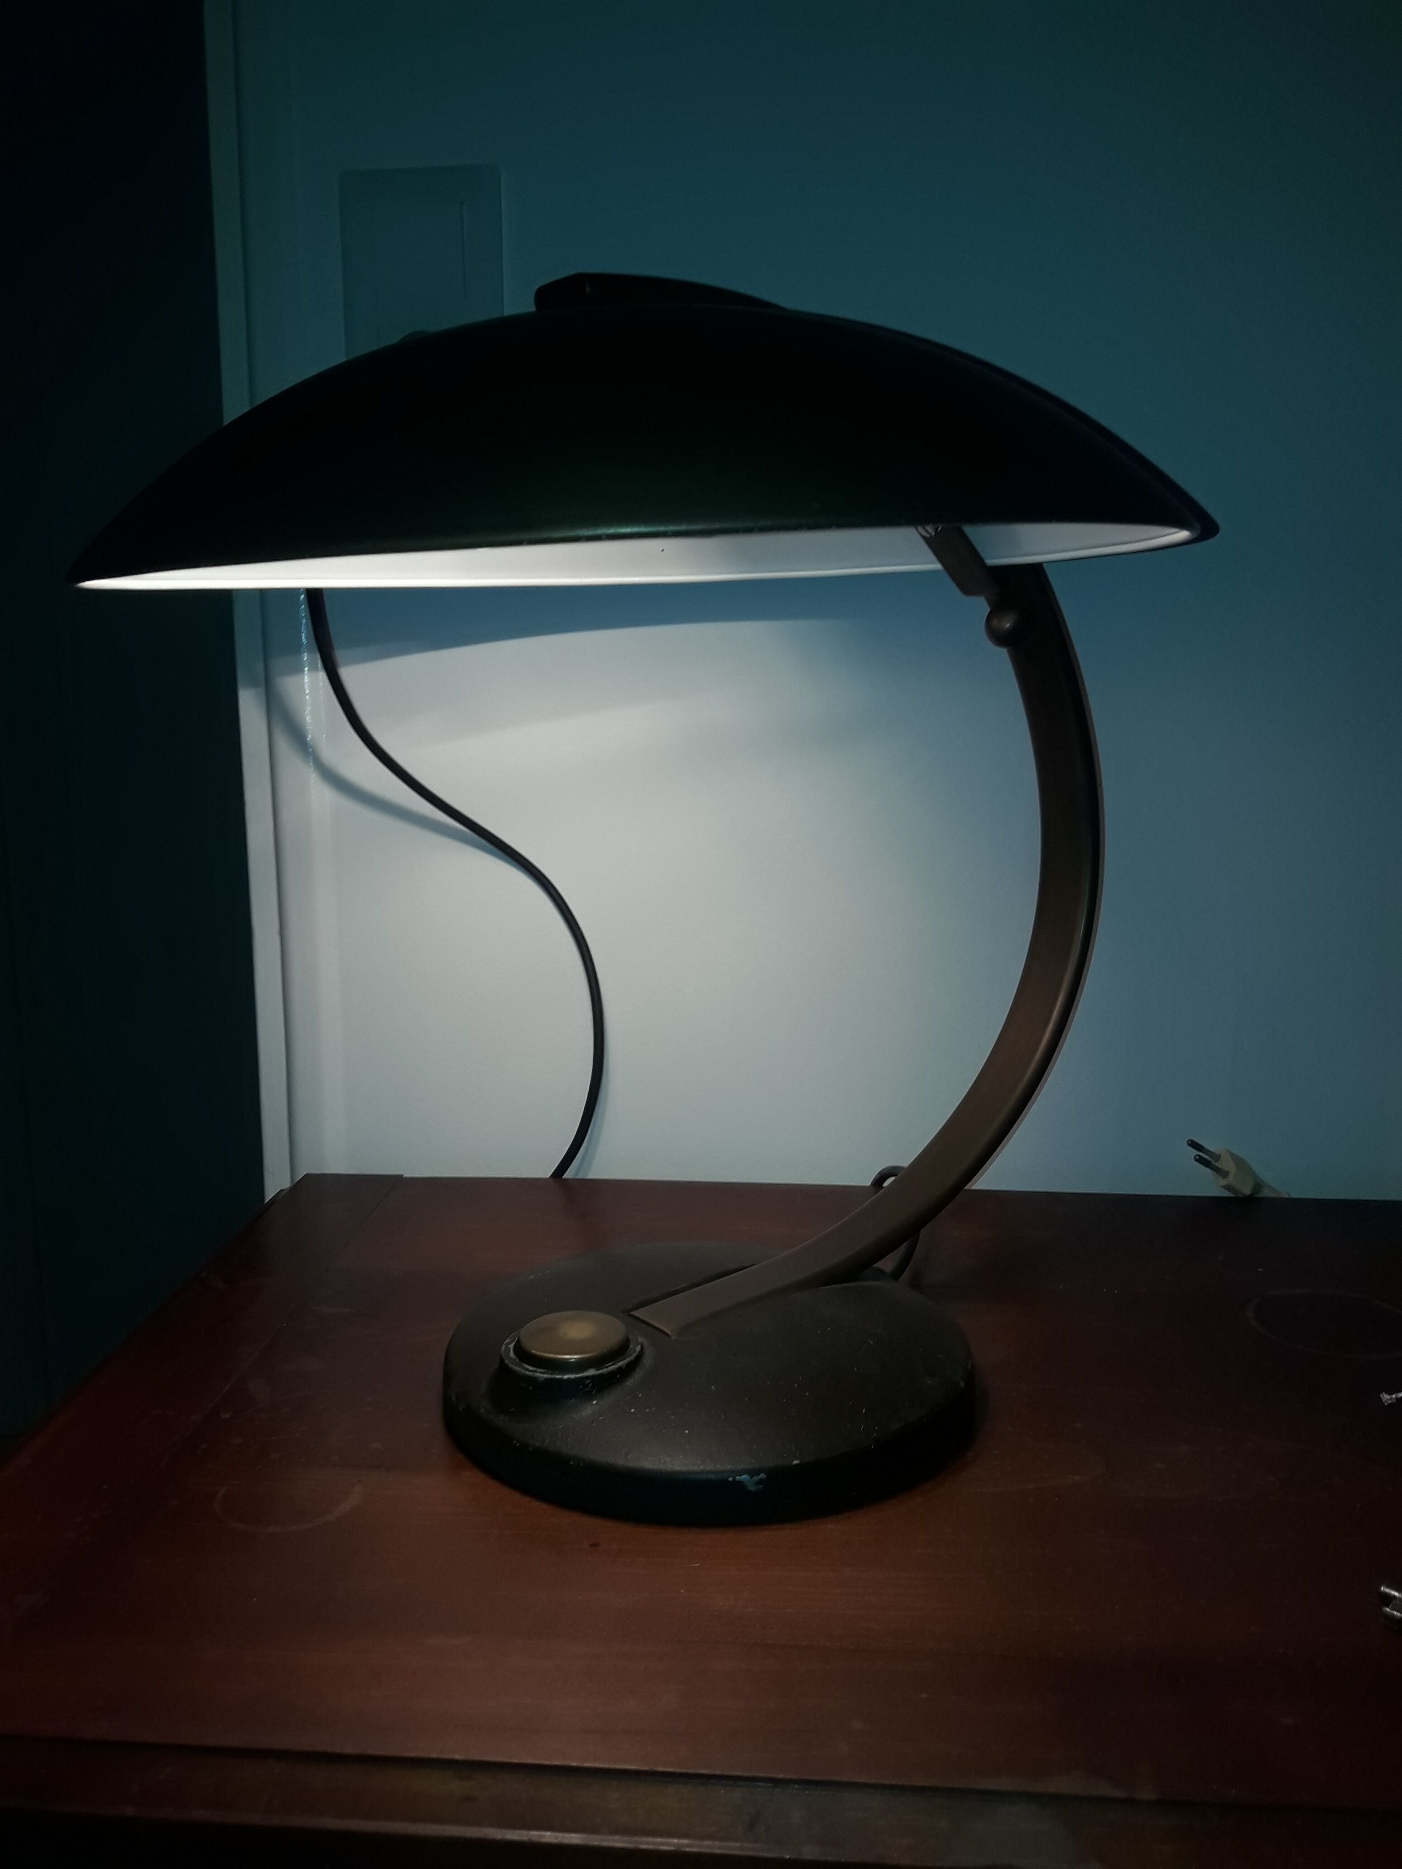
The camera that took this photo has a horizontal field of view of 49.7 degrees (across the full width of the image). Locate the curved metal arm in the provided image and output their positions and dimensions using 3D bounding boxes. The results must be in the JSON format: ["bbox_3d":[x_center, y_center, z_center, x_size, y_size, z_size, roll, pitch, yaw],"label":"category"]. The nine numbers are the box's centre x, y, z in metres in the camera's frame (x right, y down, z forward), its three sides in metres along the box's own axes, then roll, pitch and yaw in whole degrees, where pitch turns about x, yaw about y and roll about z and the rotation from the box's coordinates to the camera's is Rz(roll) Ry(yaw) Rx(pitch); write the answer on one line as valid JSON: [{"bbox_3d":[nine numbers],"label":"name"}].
[{"bbox_3d":[0.074,-0.007,0.615,0.232,0.295,0.030,-7,11,-34],"label":"curved metal arm"}]

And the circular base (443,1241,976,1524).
[{"bbox_3d":[0.003,0.158,0.592,0.207,0.038,0.207,0,9,0],"label":"circular base"}]

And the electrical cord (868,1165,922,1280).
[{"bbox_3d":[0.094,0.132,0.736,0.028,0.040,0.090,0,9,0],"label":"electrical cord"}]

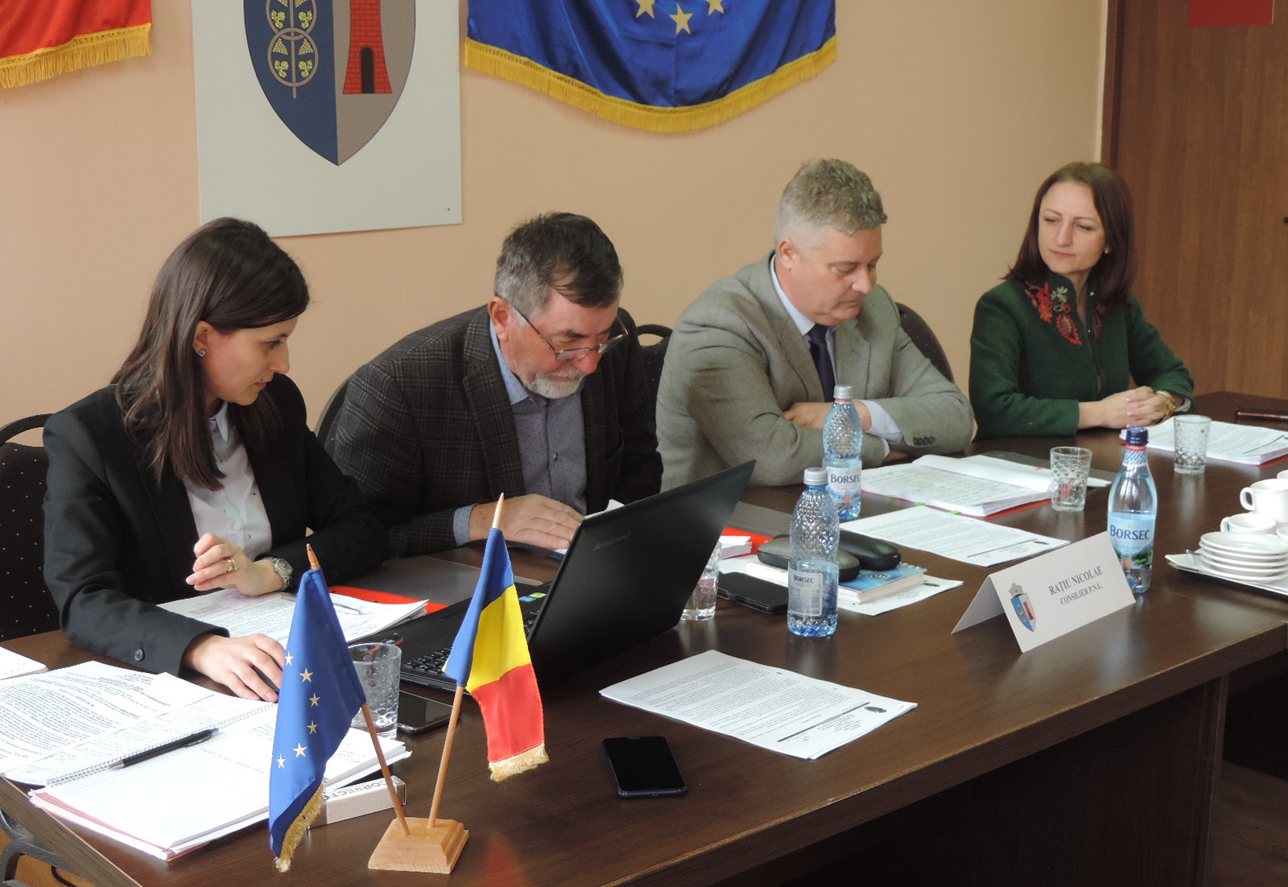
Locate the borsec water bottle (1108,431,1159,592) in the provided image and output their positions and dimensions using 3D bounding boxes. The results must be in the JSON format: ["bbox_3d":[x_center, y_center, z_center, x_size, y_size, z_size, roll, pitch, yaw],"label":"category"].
[{"bbox_3d":[0.688,0.092,2.456,0.067,0.229,0.067,4,13,16],"label":"borsec water bottle"}]

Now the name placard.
[{"bbox_3d":[0.539,0.189,2.330,0.106,0.092,0.296,11,17,42],"label":"name placard"}]

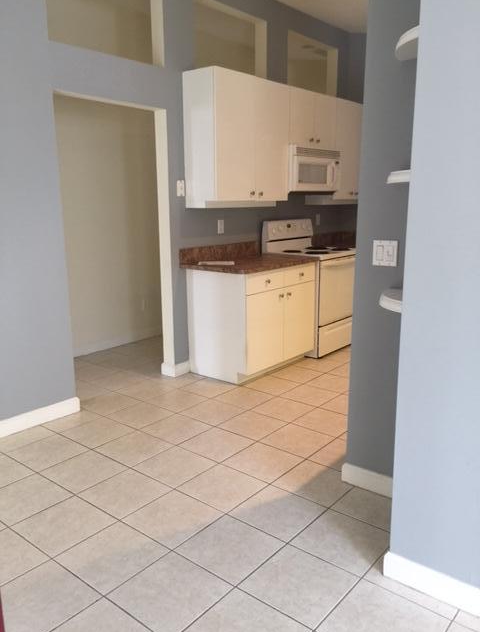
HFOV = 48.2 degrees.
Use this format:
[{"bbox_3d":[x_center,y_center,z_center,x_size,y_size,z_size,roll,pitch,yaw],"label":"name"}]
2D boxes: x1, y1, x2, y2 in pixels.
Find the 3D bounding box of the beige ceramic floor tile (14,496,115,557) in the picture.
[{"bbox_3d":[-0.783,0.934,2.399,0.335,0.010,0.335,10,16,38],"label":"beige ceramic floor tile"}]

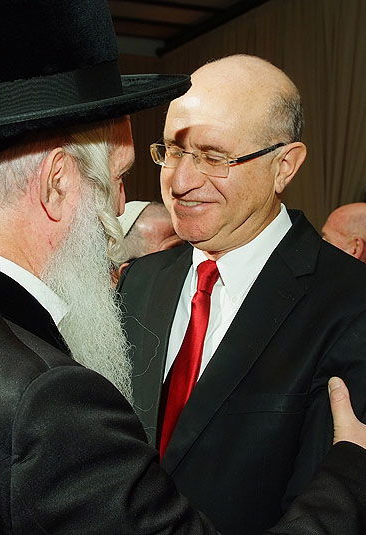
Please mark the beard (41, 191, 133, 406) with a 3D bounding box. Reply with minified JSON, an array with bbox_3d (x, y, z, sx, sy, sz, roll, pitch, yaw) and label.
[{"bbox_3d":[-0.109,0.039,0.730,0.125,0.240,0.150,1,0,-42],"label":"beard"}]

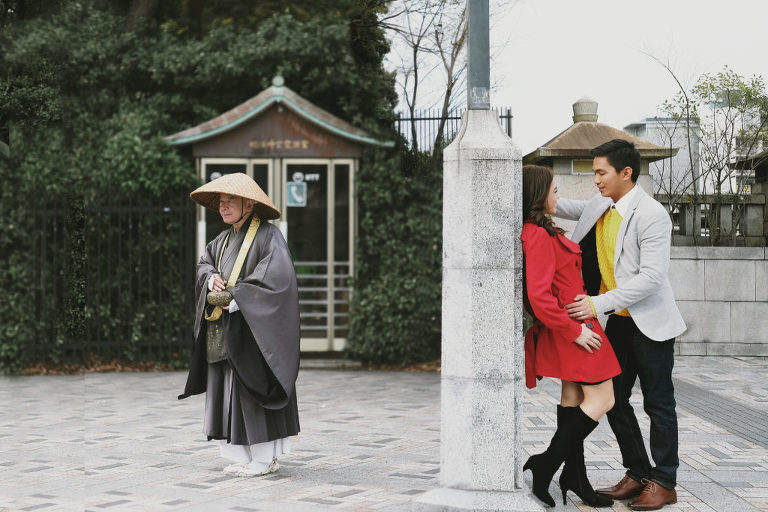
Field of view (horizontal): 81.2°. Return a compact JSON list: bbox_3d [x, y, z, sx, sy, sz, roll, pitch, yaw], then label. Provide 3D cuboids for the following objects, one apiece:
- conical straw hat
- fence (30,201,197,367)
[{"bbox_3d":[-0.808,-0.370,2.500,0.485,0.185,0.485,17,-10,-36],"label":"conical straw hat"},{"bbox_3d":[-2.909,0.305,4.800,1.800,1.800,0.080,0,0,0],"label":"fence"}]

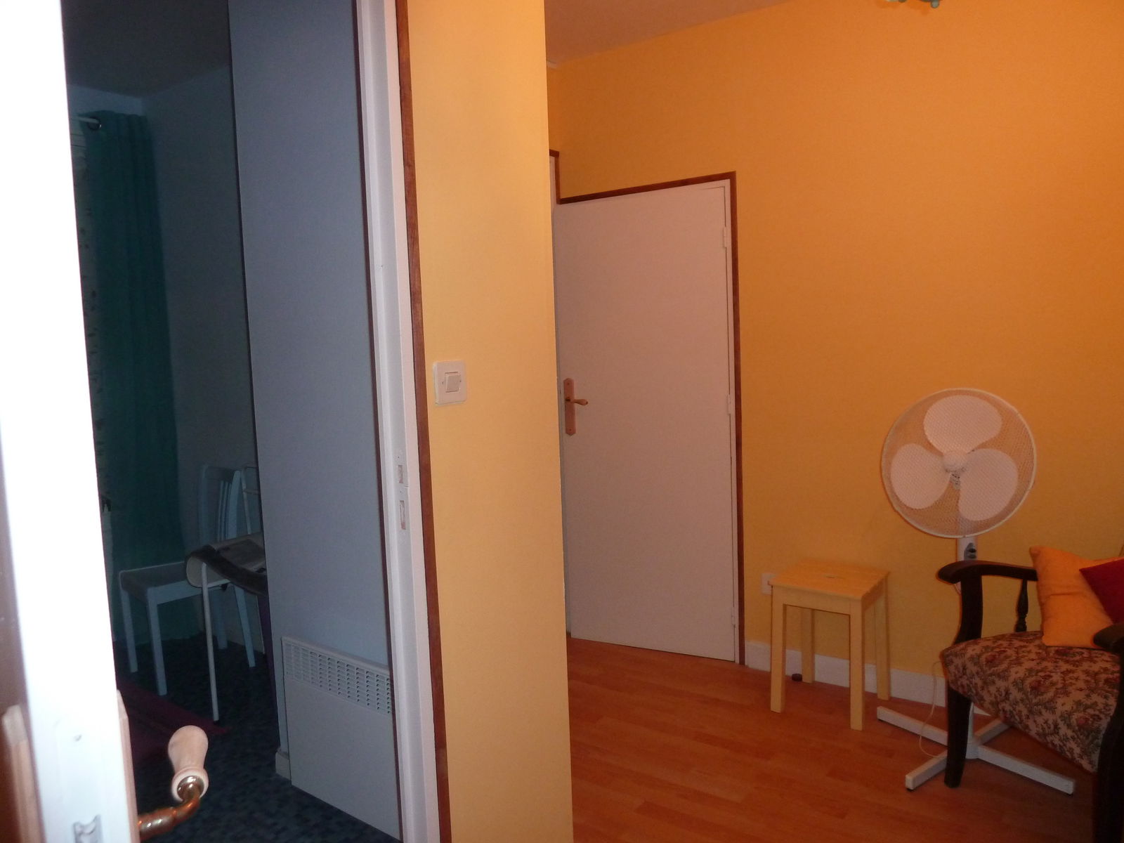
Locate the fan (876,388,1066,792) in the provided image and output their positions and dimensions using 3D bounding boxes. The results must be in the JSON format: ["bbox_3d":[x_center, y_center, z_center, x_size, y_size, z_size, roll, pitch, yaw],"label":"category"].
[{"bbox_3d":[1.234,0.465,2.475,0.600,1.150,0.610,2,7,40],"label":"fan"}]

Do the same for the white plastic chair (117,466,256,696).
[{"bbox_3d":[-1.591,0.638,3.426,0.410,0.845,0.385,-7,7,-44],"label":"white plastic chair"}]

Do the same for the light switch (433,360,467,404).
[{"bbox_3d":[-0.215,-0.074,1.563,0.015,0.080,0.080,1,6,34],"label":"light switch"}]

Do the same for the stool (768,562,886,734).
[{"bbox_3d":[0.962,0.781,2.894,0.322,0.466,0.328,2,6,38],"label":"stool"}]

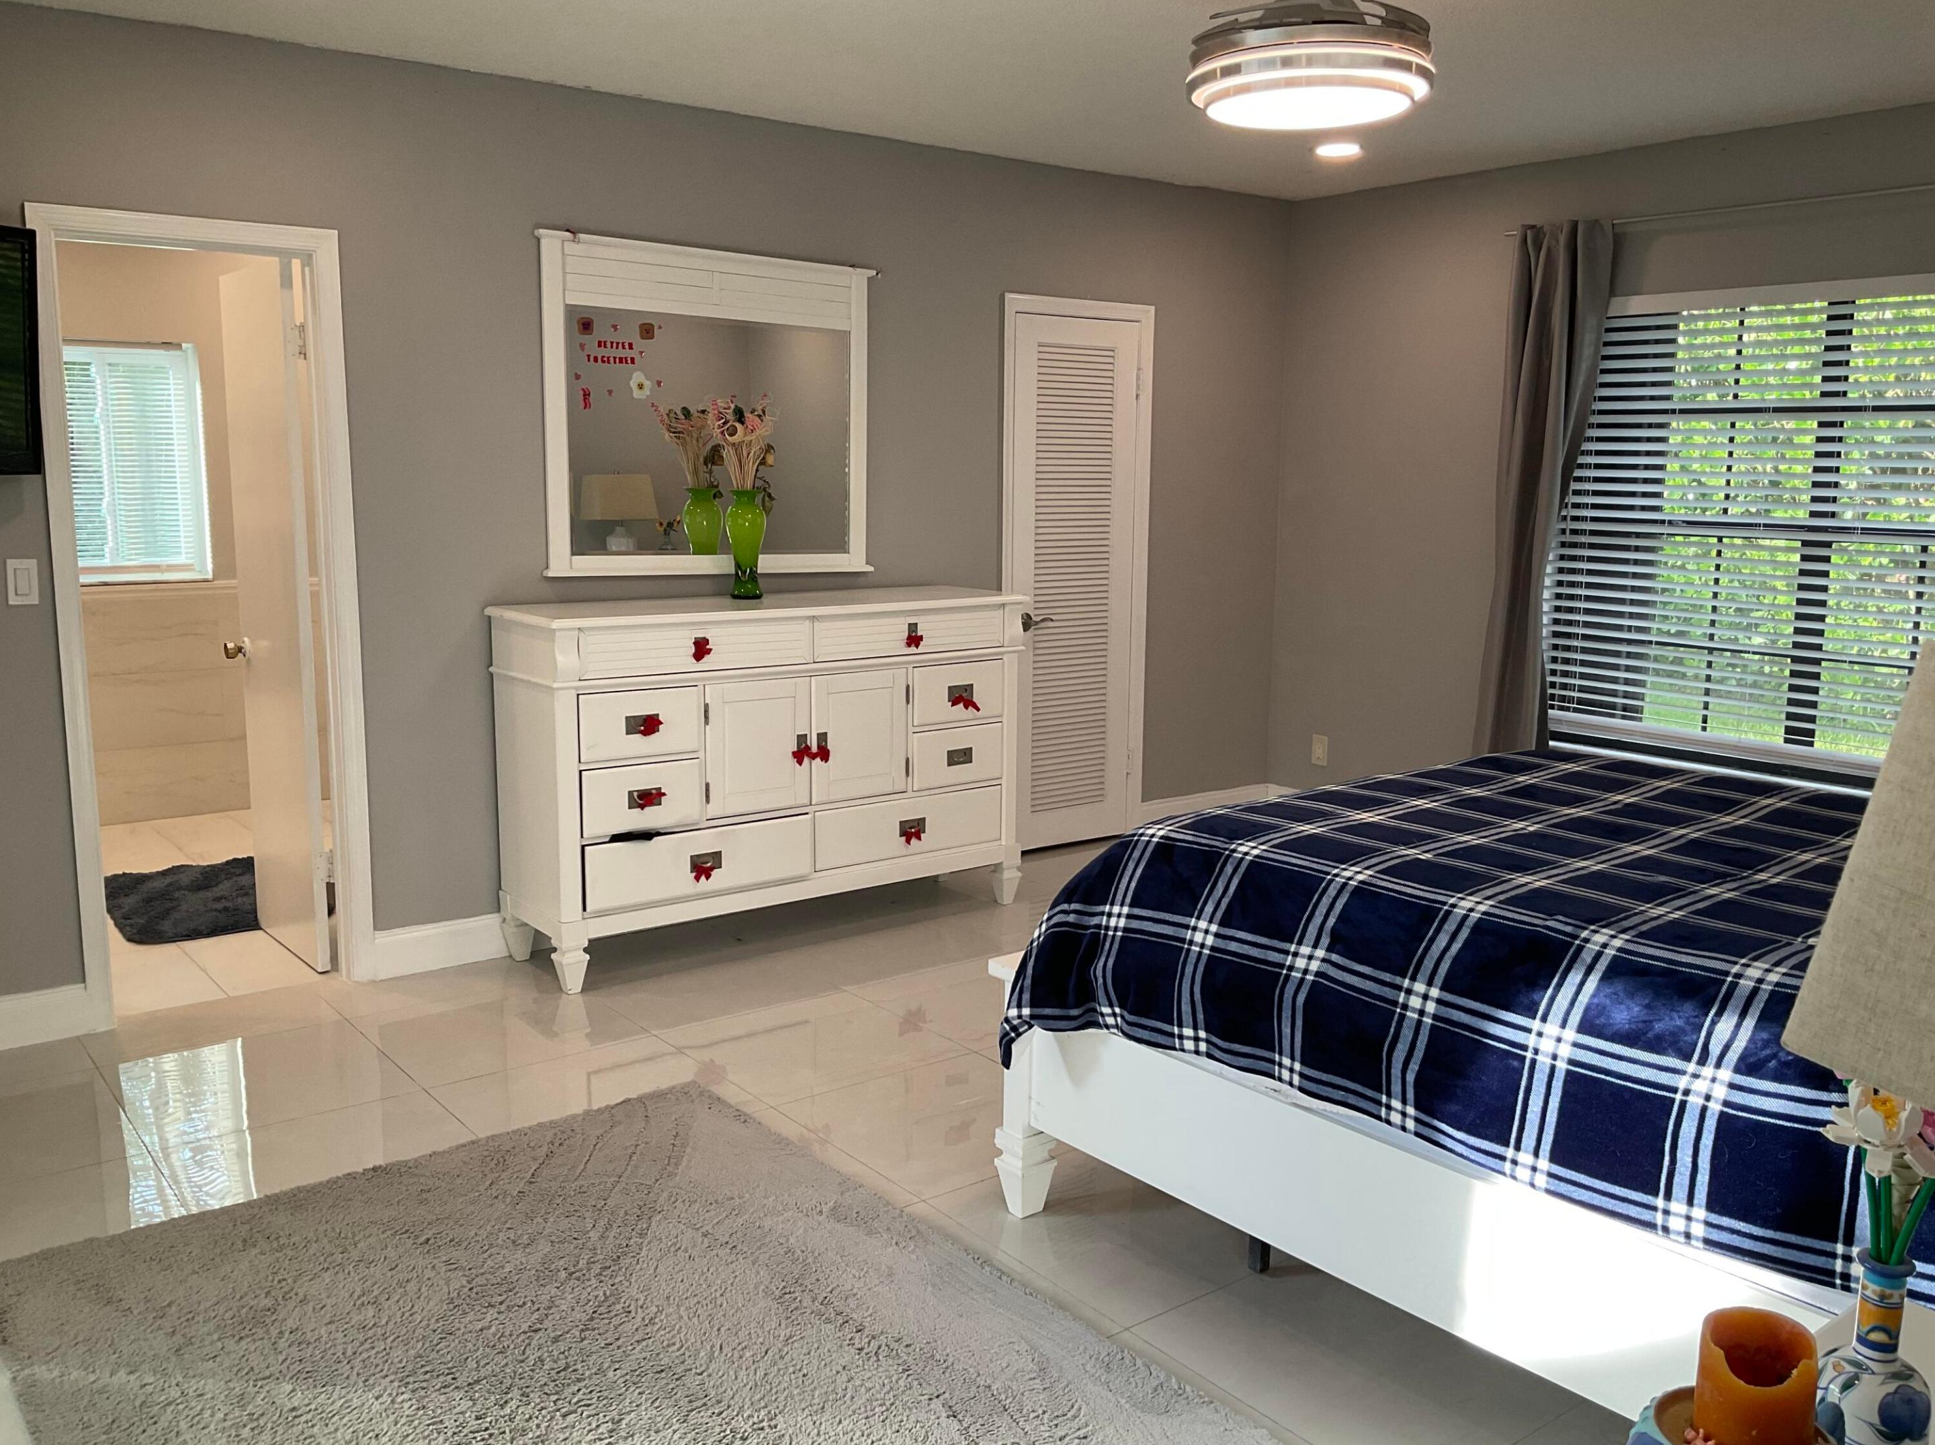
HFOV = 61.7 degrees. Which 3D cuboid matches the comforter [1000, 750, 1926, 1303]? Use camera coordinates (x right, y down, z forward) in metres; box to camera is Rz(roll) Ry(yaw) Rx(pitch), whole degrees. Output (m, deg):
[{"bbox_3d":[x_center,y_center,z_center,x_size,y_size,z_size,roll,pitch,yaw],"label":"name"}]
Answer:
[{"bbox_3d":[1.272,0.410,3.035,1.600,0.445,1.920,-7,12,-38],"label":"comforter"}]

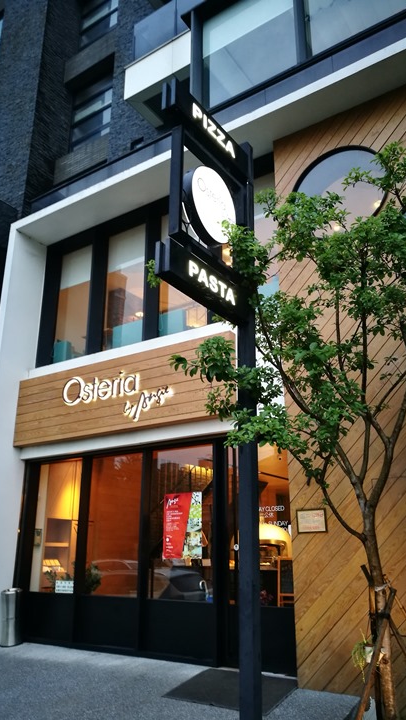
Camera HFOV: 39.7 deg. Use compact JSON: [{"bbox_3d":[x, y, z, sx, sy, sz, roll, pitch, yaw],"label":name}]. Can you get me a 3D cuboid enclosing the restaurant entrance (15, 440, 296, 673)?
[{"bbox_3d":[-0.920,2.546,7.702,4.781,2.719,0.200,-12,-22,31],"label":"restaurant entrance"}]

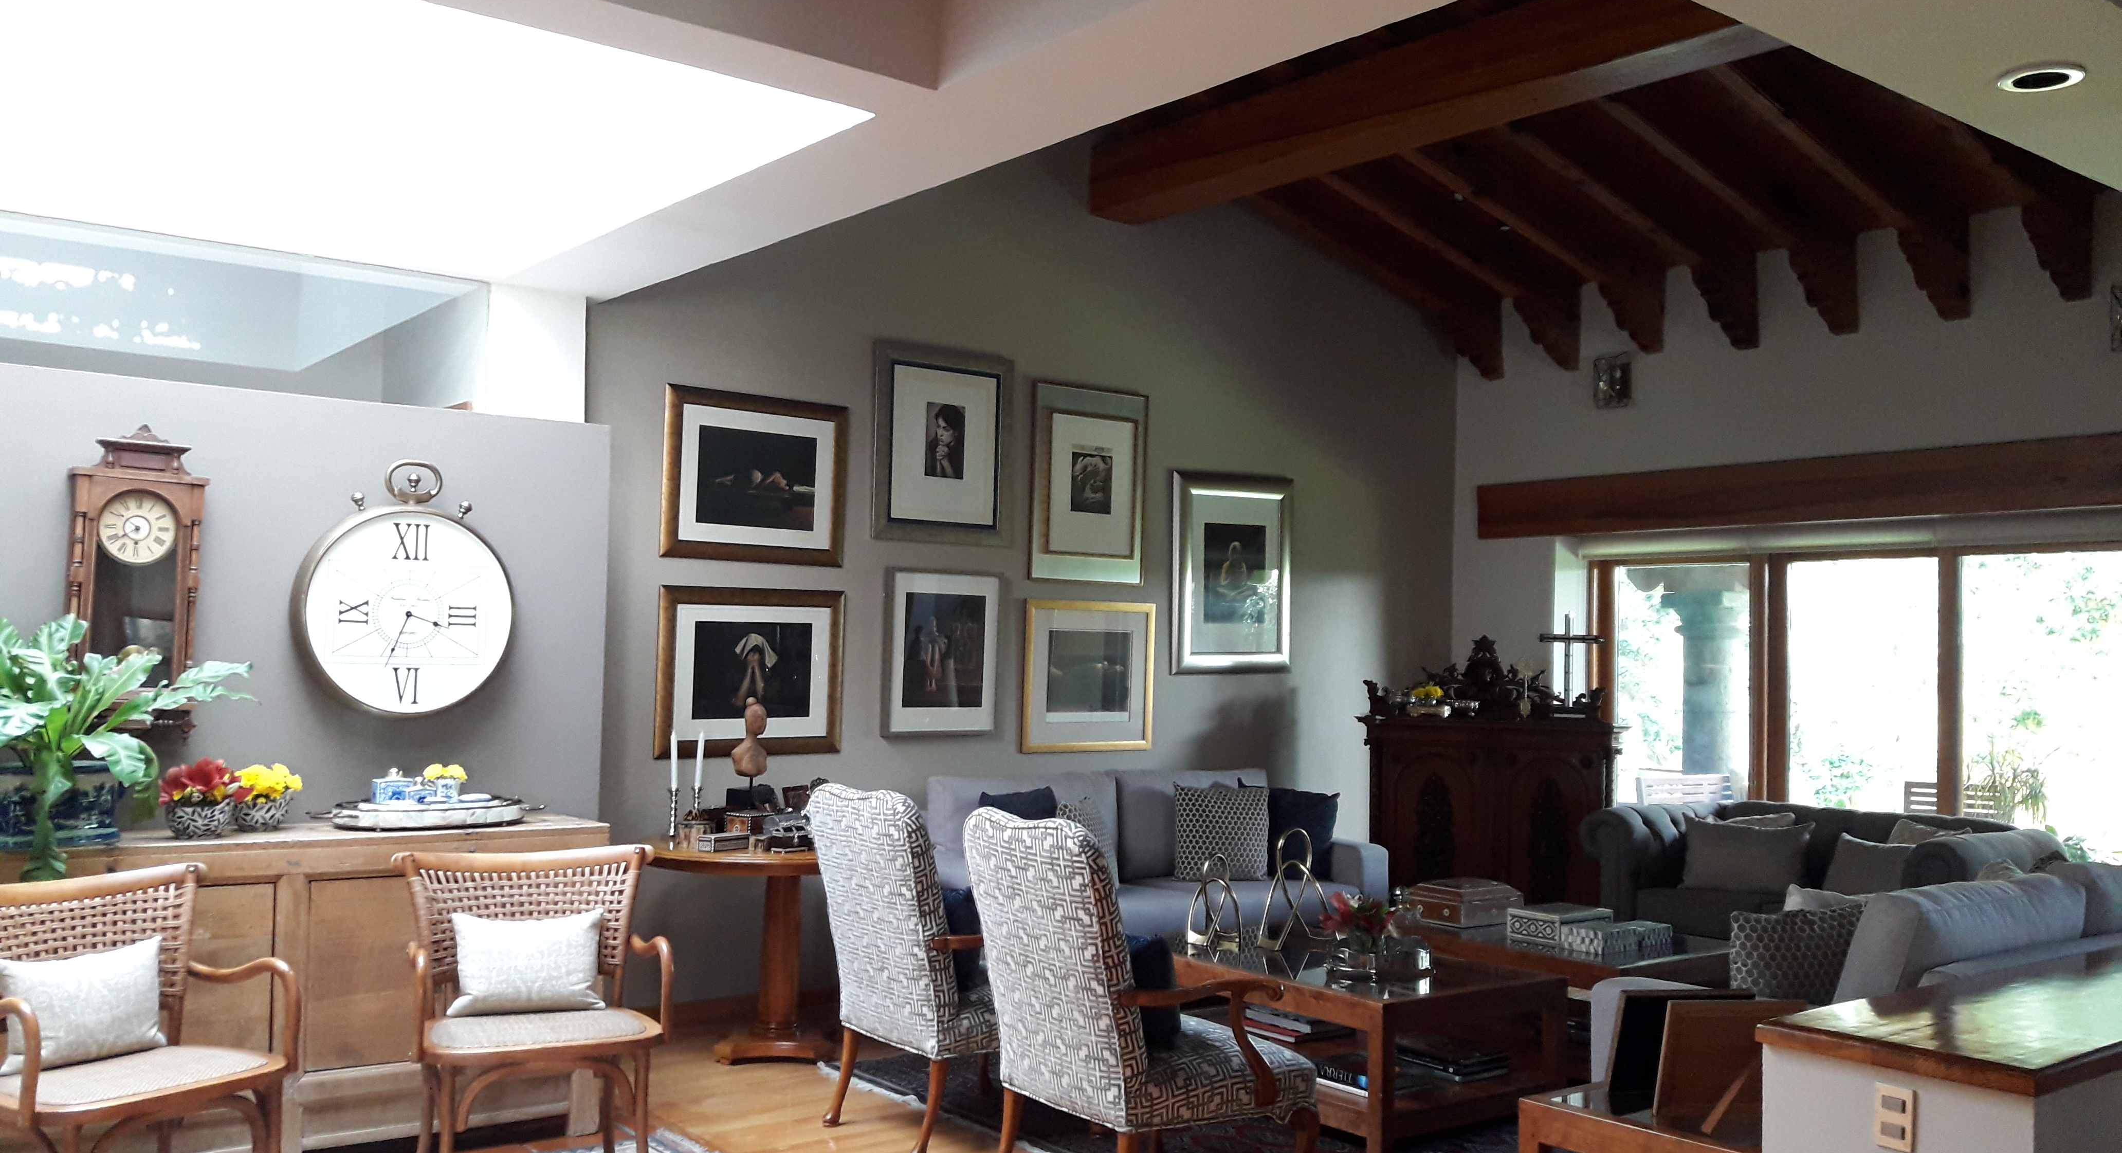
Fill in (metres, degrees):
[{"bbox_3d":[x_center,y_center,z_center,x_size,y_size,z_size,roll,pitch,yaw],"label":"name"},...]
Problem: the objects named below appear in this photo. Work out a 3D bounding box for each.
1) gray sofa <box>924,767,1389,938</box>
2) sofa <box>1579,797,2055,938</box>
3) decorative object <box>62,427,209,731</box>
[{"bbox_3d":[0.329,1.322,7.311,2.284,0.924,0.824,3,-3,-38],"label":"gray sofa"},{"bbox_3d":[3.313,1.477,7.579,0.970,0.813,1.779,3,-3,-38],"label":"sofa"},{"bbox_3d":[-2.588,0.017,4.820,0.331,0.872,0.144,3,-3,-38],"label":"decorative object"}]

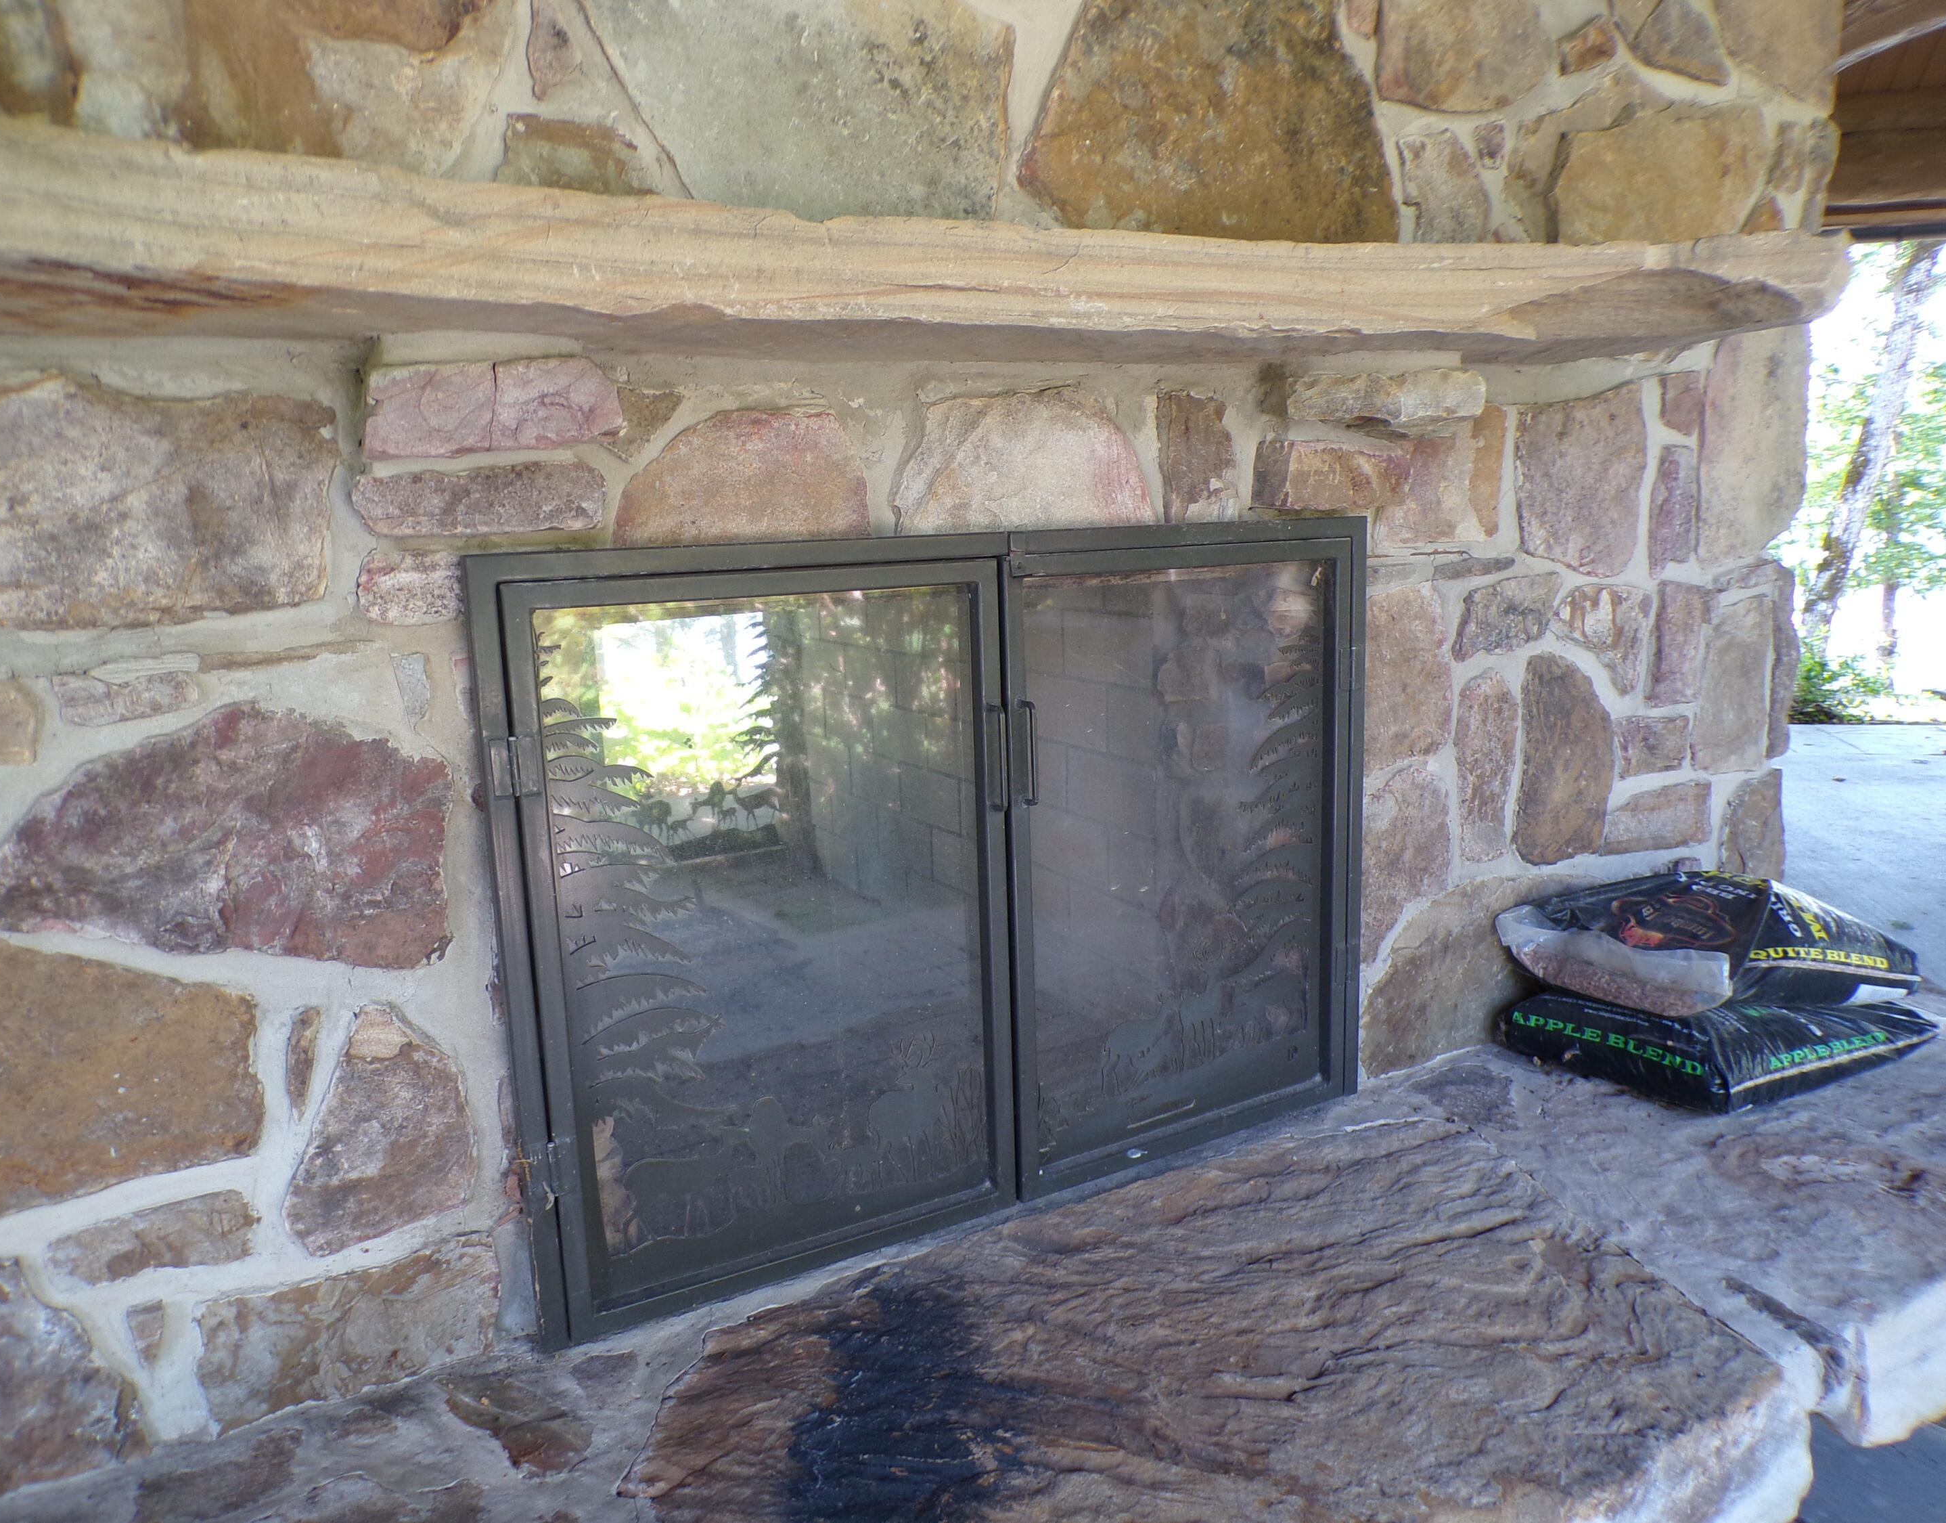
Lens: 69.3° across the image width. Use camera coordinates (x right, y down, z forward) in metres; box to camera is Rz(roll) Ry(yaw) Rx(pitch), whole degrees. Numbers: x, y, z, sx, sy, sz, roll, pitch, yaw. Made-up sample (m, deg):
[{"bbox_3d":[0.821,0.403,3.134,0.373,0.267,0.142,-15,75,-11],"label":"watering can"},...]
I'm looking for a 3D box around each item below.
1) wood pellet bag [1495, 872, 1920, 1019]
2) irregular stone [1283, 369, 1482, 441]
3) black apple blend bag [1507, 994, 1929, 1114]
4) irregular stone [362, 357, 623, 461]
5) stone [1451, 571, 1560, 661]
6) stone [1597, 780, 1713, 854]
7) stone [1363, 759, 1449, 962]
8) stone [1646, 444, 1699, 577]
[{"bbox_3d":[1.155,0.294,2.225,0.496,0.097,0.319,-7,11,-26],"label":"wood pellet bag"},{"bbox_3d":[0.502,-0.468,1.870,0.347,0.089,0.140,-8,12,-29],"label":"irregular stone"},{"bbox_3d":[1.210,0.407,2.264,0.539,0.104,0.331,-8,12,-28],"label":"black apple blend bag"},{"bbox_3d":[-0.411,-0.297,1.194,0.208,0.083,0.085,-8,13,-29],"label":"irregular stone"},{"bbox_3d":[0.777,-0.223,2.145,0.239,0.133,0.090,-8,12,-29],"label":"stone"},{"bbox_3d":[1.009,0.086,2.145,0.268,0.101,0.080,-8,13,-29],"label":"stone"},{"bbox_3d":[0.616,0.143,2.115,0.191,0.293,0.090,-8,12,-29],"label":"stone"},{"bbox_3d":[0.988,-0.363,2.050,0.102,0.189,0.070,-8,13,-29],"label":"stone"}]

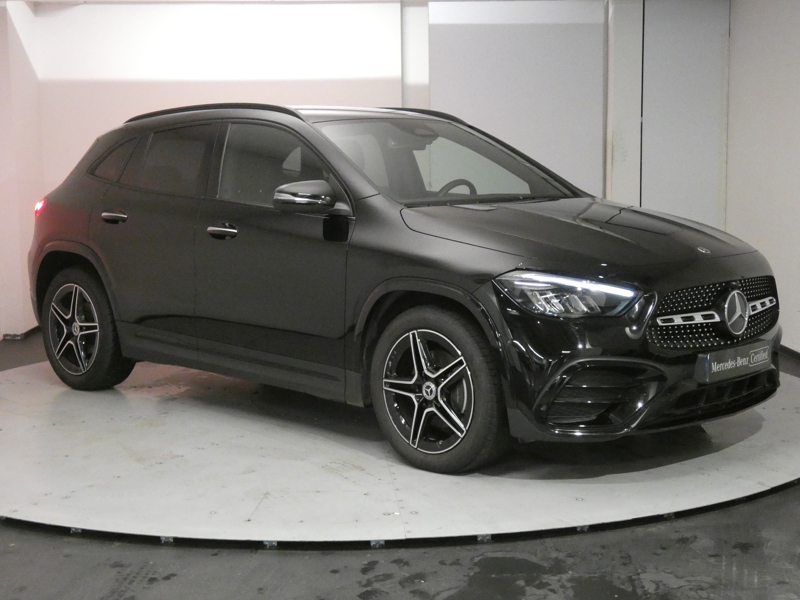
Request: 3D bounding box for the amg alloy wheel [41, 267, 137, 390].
[{"bbox_3d":[-1.811,0.157,6.719,0.715,0.715,0.240,6,9,43],"label":"amg alloy wheel"}]

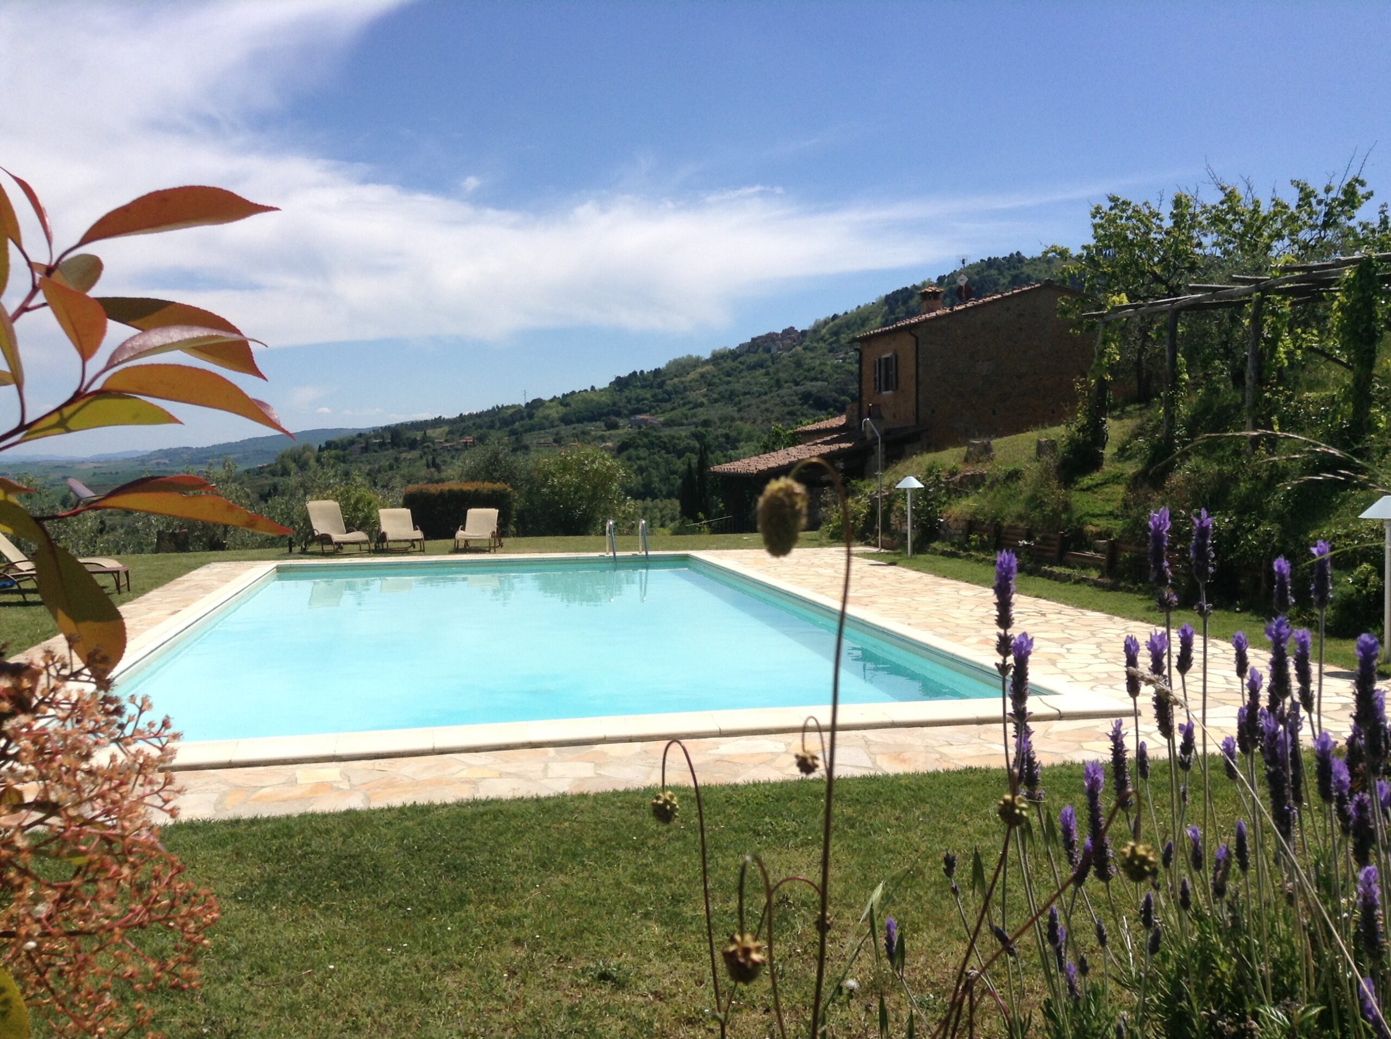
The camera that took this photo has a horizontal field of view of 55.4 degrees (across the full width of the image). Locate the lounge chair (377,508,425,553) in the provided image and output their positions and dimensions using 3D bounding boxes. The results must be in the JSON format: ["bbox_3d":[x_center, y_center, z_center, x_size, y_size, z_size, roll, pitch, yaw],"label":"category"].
[{"bbox_3d":[-5.047,0.165,22.534,0.650,0.680,1.620,-2,3,-20],"label":"lounge chair"}]

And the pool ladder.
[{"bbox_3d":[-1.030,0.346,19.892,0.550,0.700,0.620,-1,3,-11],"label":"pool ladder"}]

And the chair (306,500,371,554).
[{"bbox_3d":[-6.047,0.121,22.304,0.650,0.820,1.600,-3,3,-34],"label":"chair"}]

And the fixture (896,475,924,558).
[{"bbox_3d":[3.128,-0.040,19.290,0.425,1.181,0.425,-1,3,0],"label":"fixture"}]

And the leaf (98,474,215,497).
[{"bbox_3d":[-0.243,-0.014,0.600,0.058,0.014,0.024,0,3,12],"label":"leaf"}]

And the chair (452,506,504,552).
[{"bbox_3d":[-3.643,0.154,22.346,0.650,0.680,1.620,-1,3,-3],"label":"chair"}]

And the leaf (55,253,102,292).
[{"bbox_3d":[-0.280,-0.111,0.600,0.036,0.020,0.025,-3,4,-41],"label":"leaf"}]

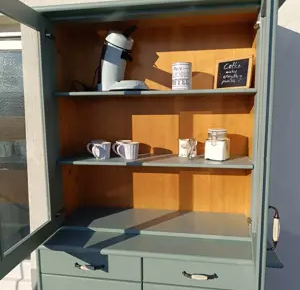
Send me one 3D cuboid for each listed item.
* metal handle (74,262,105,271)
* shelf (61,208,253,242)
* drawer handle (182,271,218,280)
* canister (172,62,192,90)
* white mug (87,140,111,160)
[{"bbox_3d":[-0.290,0.587,1.339,0.151,0.021,0.033,1,8,9],"label":"metal handle"},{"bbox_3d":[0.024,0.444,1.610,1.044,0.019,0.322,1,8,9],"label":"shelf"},{"bbox_3d":[0.229,0.591,1.255,0.156,0.021,0.033,1,8,9],"label":"drawer handle"},{"bbox_3d":[0.174,-0.358,1.491,0.106,0.149,0.106,1,8,9],"label":"canister"},{"bbox_3d":[-0.277,0.030,1.565,0.088,0.089,0.115,5,10,37],"label":"white mug"}]

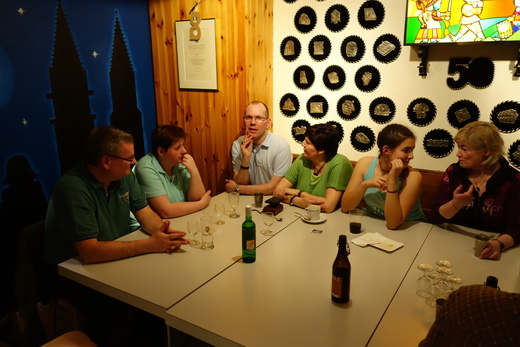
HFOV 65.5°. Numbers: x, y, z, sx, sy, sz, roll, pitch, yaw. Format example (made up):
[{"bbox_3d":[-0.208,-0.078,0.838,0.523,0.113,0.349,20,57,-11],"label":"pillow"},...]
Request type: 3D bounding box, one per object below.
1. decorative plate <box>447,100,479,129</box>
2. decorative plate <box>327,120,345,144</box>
[{"bbox_3d":[1.271,-0.362,2.527,0.186,0.186,0.020,9,18,31],"label":"decorative plate"},{"bbox_3d":[0.541,-0.300,3.005,0.183,0.183,0.016,9,18,31],"label":"decorative plate"}]

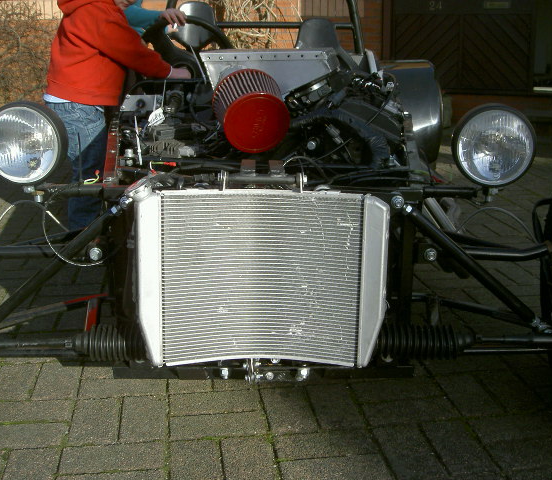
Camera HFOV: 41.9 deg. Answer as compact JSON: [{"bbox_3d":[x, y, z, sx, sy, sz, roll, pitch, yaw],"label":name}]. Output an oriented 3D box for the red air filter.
[{"bbox_3d":[-0.055,-0.276,1.550,0.149,0.149,0.155,-2,26,-9],"label":"red air filter"}]

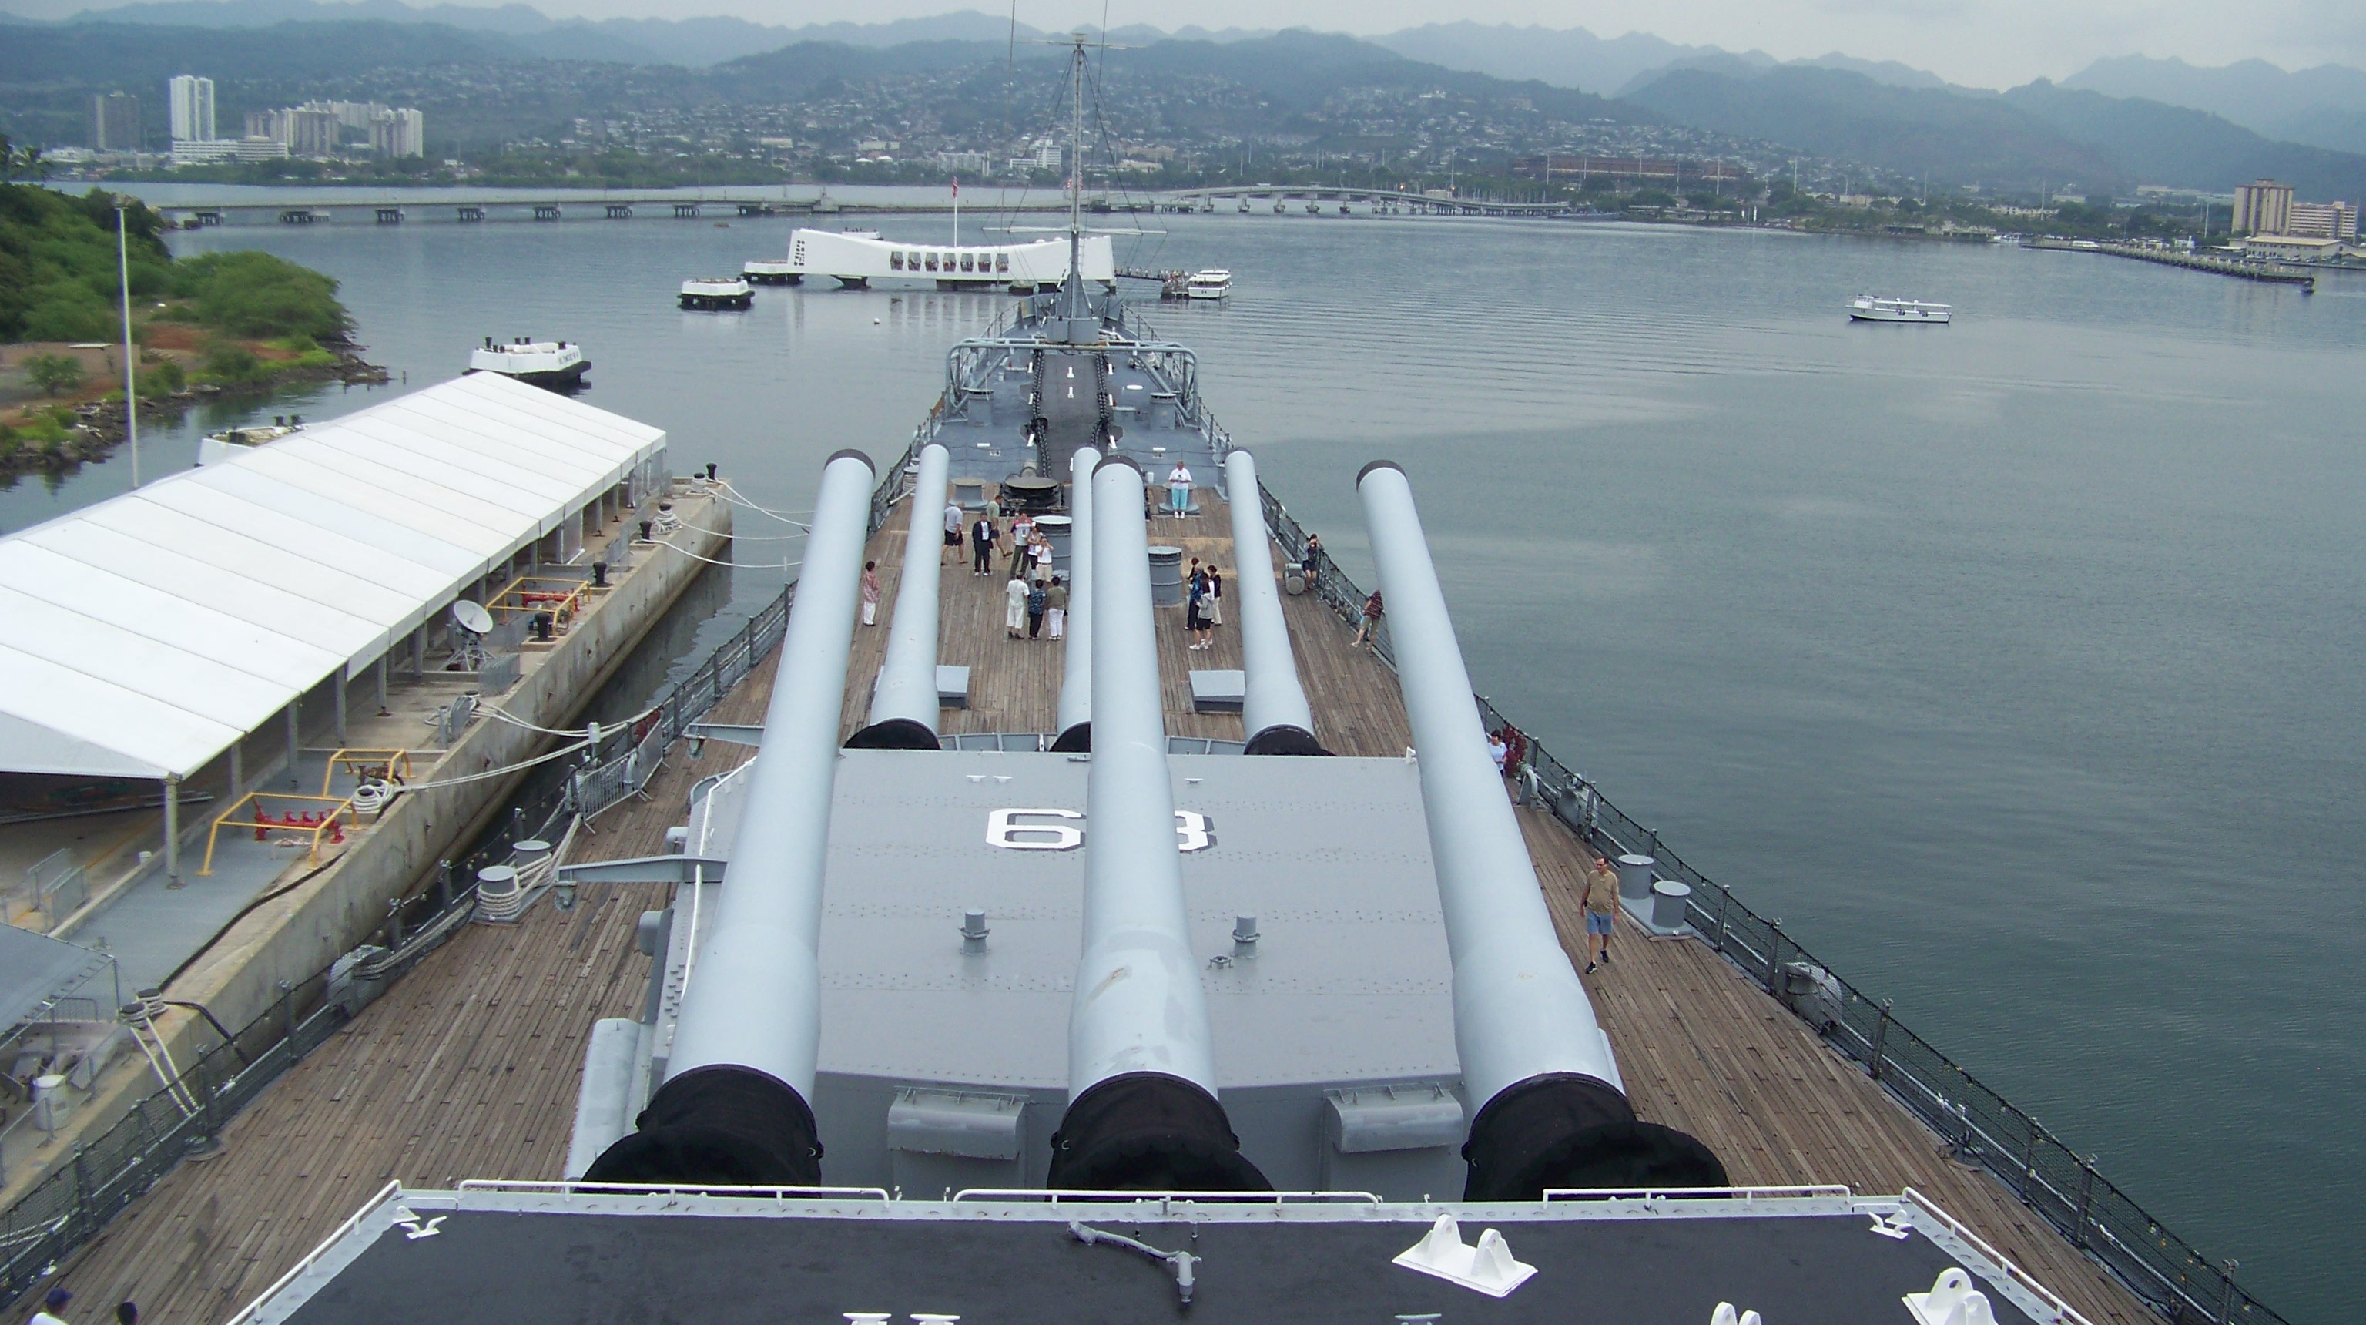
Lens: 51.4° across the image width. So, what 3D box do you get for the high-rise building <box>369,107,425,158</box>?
[{"bbox_3d":[-835.183,-561.369,2612.917,45.000,51.973,28.000,3,11,7],"label":"high-rise building"}]

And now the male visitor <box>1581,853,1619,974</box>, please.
[{"bbox_3d":[6.431,3.830,37.722,0.620,1.770,0.500,3,11,10],"label":"male visitor"}]

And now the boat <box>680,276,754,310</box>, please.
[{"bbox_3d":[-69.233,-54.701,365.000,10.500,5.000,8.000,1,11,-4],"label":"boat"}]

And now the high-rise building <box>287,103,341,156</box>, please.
[{"bbox_3d":[-931.516,-568.601,2632.769,52.000,54.307,24.000,0,11,-4],"label":"high-rise building"}]

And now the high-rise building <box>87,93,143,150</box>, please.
[{"bbox_3d":[-1171.343,-591.751,2697.737,48.000,65.584,26.000,2,11,2],"label":"high-rise building"}]

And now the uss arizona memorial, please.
[{"bbox_3d":[-39.935,-69.606,427.000,56.500,9.600,11.000,1,11,-2],"label":"uss arizona memorial"}]

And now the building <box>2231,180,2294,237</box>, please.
[{"bbox_3d":[713.120,-298.558,1625.522,32.000,38.320,22.000,10,14,37],"label":"building"}]

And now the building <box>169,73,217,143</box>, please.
[{"bbox_3d":[-1060.611,-588.679,2634.115,33.000,77.621,33.000,5,12,18],"label":"building"}]

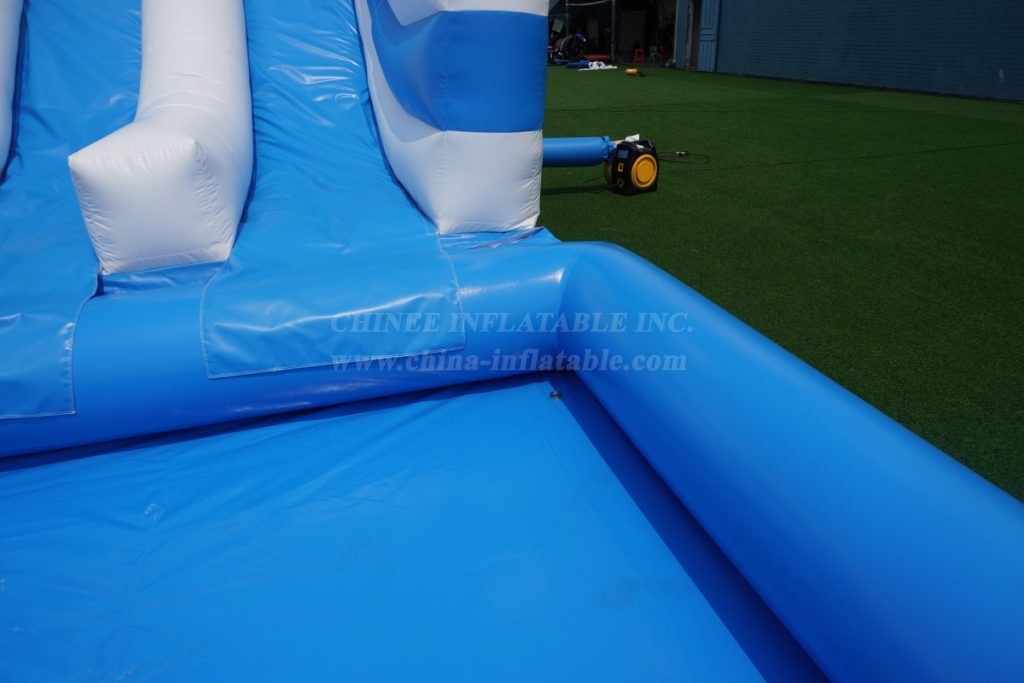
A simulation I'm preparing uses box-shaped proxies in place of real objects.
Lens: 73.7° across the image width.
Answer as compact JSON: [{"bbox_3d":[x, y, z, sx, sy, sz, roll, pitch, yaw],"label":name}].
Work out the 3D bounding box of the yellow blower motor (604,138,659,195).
[{"bbox_3d":[1.160,-1.698,6.625,0.380,0.465,0.355,-14,27,-22],"label":"yellow blower motor"}]

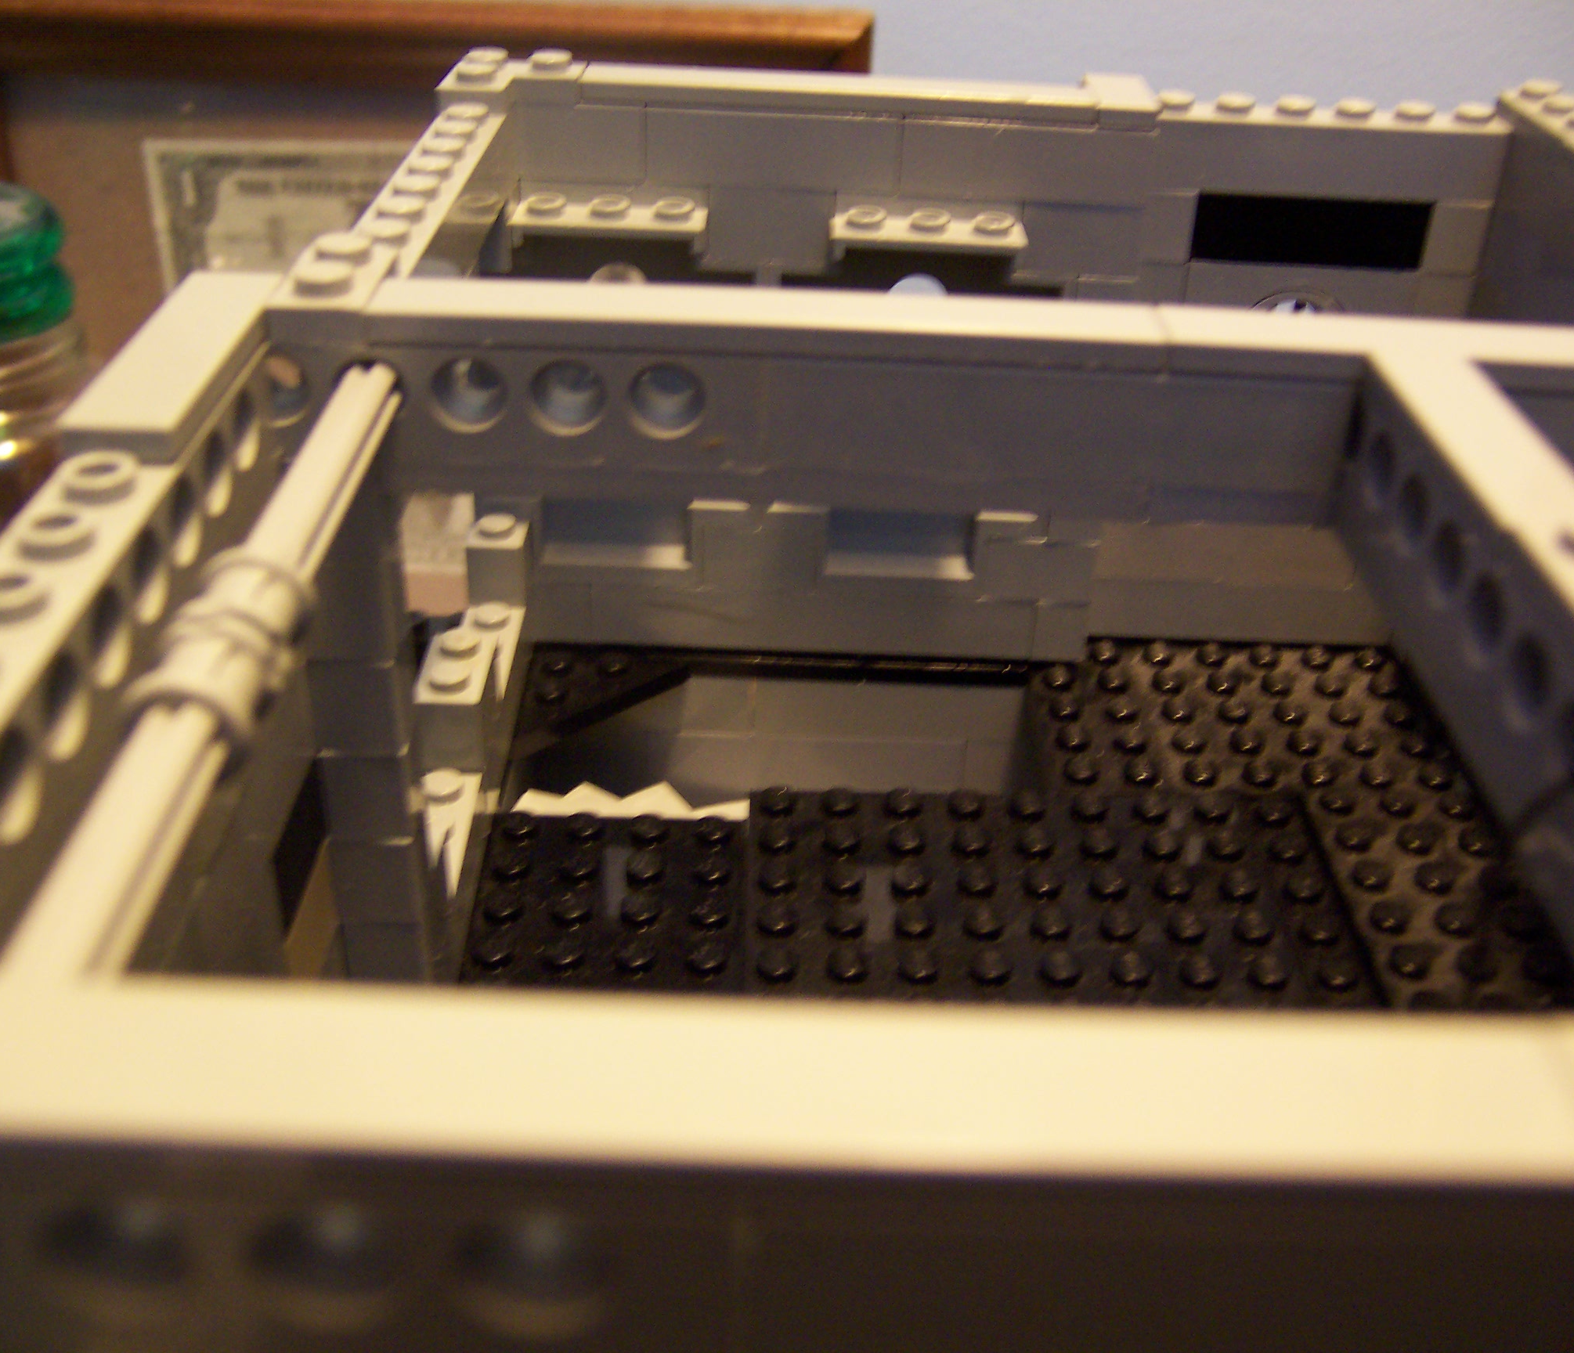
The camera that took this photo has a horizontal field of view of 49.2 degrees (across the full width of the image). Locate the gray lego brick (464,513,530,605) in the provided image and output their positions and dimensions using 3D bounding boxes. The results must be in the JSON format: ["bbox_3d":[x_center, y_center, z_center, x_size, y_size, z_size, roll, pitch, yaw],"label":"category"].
[{"bbox_3d":[-0.041,-0.017,0.247,0.008,0.011,0.008,2,31,-1],"label":"gray lego brick"}]

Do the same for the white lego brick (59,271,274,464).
[{"bbox_3d":[-0.046,-0.024,0.131,0.008,0.003,0.032,1,31,-1],"label":"white lego brick"}]

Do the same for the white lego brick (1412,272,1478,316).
[{"bbox_3d":[0.089,-0.052,0.238,0.008,0.010,0.008,1,31,-1],"label":"white lego brick"}]

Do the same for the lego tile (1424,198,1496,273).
[{"bbox_3d":[0.088,-0.059,0.229,0.008,0.010,0.008,2,31,-1],"label":"lego tile"}]

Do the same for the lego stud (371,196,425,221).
[{"bbox_3d":[-0.037,-0.045,0.166,0.005,0.002,0.005,2,31,-1],"label":"lego stud"}]

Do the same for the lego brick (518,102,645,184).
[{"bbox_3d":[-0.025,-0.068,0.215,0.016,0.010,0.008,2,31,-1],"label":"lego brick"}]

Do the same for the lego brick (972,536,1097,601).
[{"bbox_3d":[0.036,-0.017,0.251,0.016,0.010,0.008,1,31,-1],"label":"lego brick"}]

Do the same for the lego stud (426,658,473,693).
[{"bbox_3d":[-0.040,0.000,0.205,0.005,0.002,0.005,2,31,-1],"label":"lego stud"}]

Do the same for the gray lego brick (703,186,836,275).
[{"bbox_3d":[-0.002,-0.060,0.225,0.016,0.010,0.008,1,31,-1],"label":"gray lego brick"}]

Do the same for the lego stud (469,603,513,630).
[{"bbox_3d":[-0.040,-0.008,0.235,0.005,0.002,0.005,2,31,-1],"label":"lego stud"}]

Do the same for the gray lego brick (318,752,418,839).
[{"bbox_3d":[-0.039,0.010,0.163,0.008,0.010,0.008,2,31,-1],"label":"gray lego brick"}]

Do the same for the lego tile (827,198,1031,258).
[{"bbox_3d":[0.018,-0.056,0.217,0.024,0.005,0.009,1,31,-1],"label":"lego tile"}]

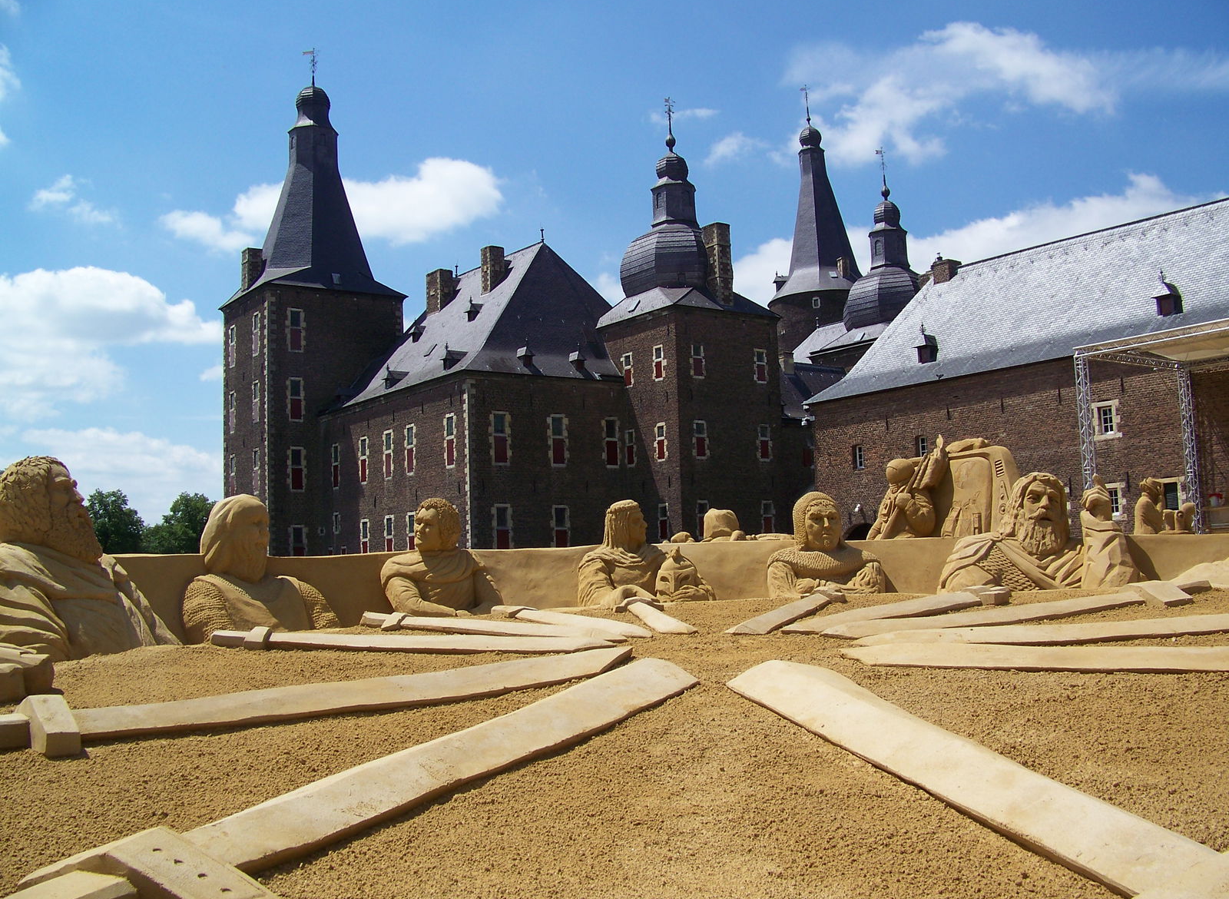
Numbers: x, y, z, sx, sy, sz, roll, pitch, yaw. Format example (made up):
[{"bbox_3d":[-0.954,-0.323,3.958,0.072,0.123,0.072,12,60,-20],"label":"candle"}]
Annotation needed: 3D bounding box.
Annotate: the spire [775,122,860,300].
[{"bbox_3d":[15.298,-18.199,98.012,7.297,14.045,7.297,-2,-6,0],"label":"spire"}]

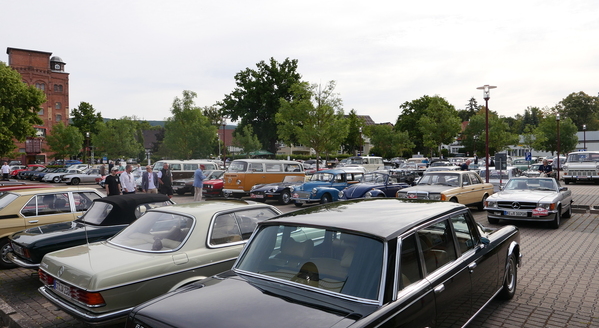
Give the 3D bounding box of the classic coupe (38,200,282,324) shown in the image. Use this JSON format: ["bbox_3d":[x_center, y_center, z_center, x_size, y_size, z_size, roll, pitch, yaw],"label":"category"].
[{"bbox_3d":[-1.270,1.290,6.250,1.790,1.400,4.640,0,1,38],"label":"classic coupe"}]

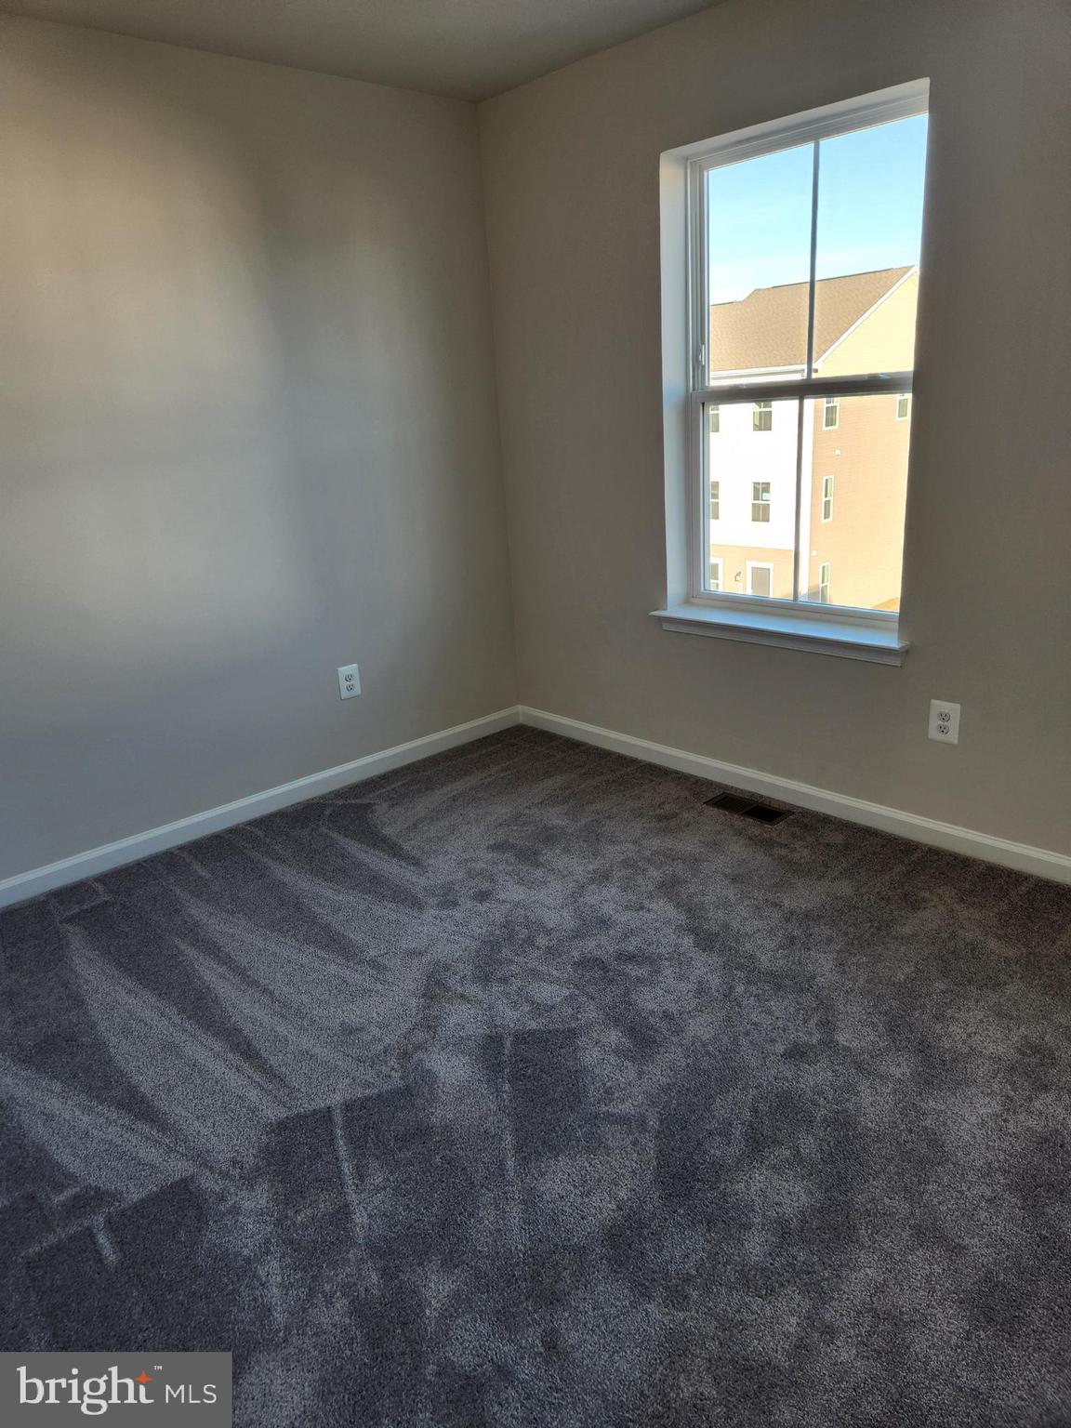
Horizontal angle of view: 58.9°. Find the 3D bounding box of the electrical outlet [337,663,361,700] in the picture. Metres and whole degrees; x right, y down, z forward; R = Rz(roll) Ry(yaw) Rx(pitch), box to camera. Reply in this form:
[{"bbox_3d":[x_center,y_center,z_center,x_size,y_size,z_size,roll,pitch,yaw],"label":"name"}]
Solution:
[{"bbox_3d":[-0.720,-0.122,3.692,0.087,0.126,0.010,-20,24,-39],"label":"electrical outlet"}]

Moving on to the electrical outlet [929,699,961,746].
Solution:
[{"bbox_3d":[1.232,0.026,2.860,0.010,0.126,0.087,-20,24,-39],"label":"electrical outlet"}]

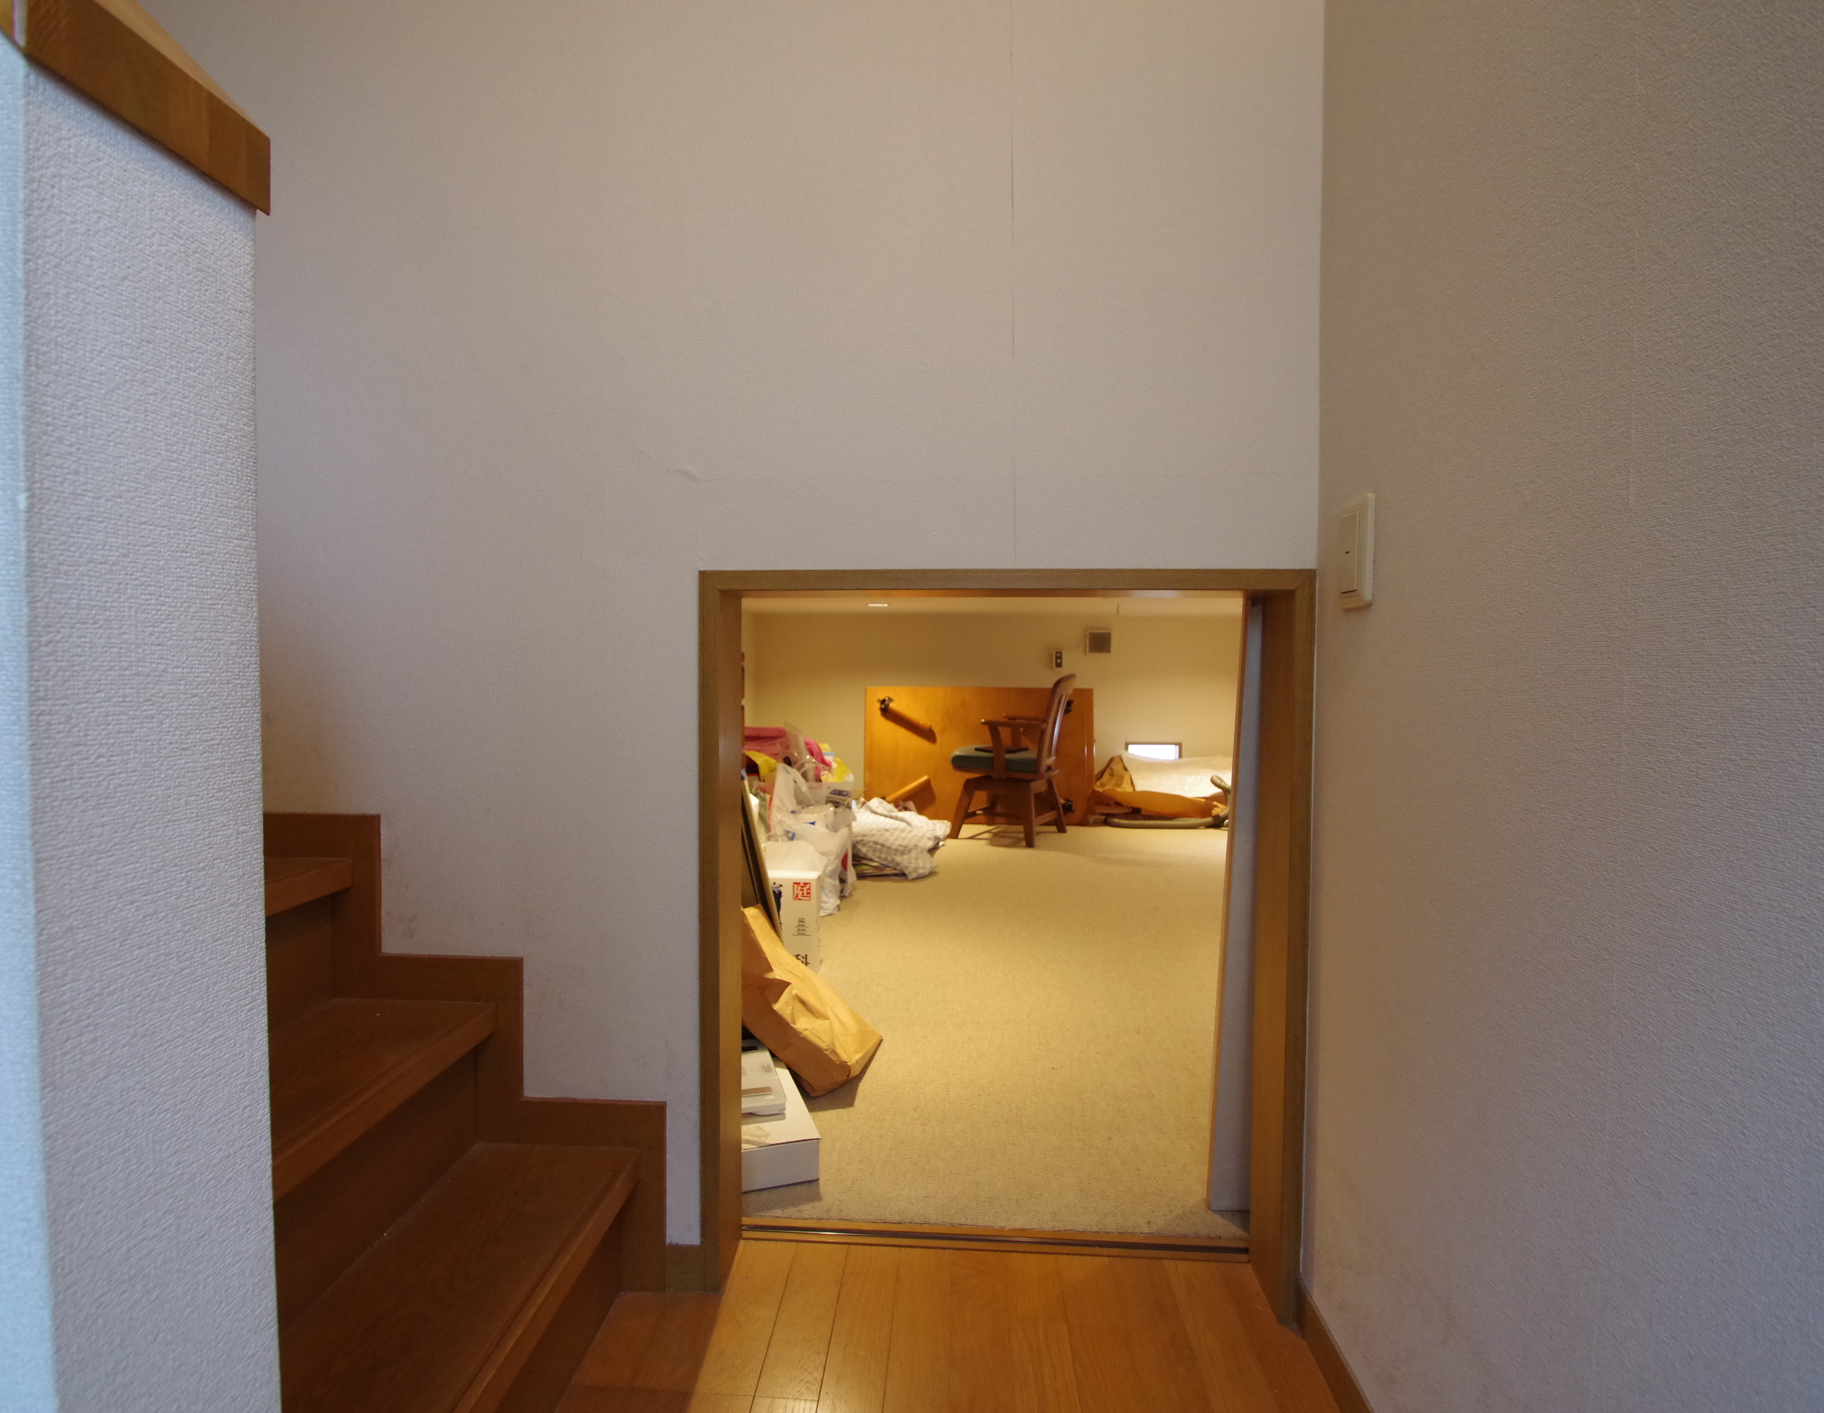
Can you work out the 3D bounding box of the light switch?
[{"bbox_3d":[0.500,-0.172,0.998,0.011,0.120,0.070,1,2,4],"label":"light switch"}]

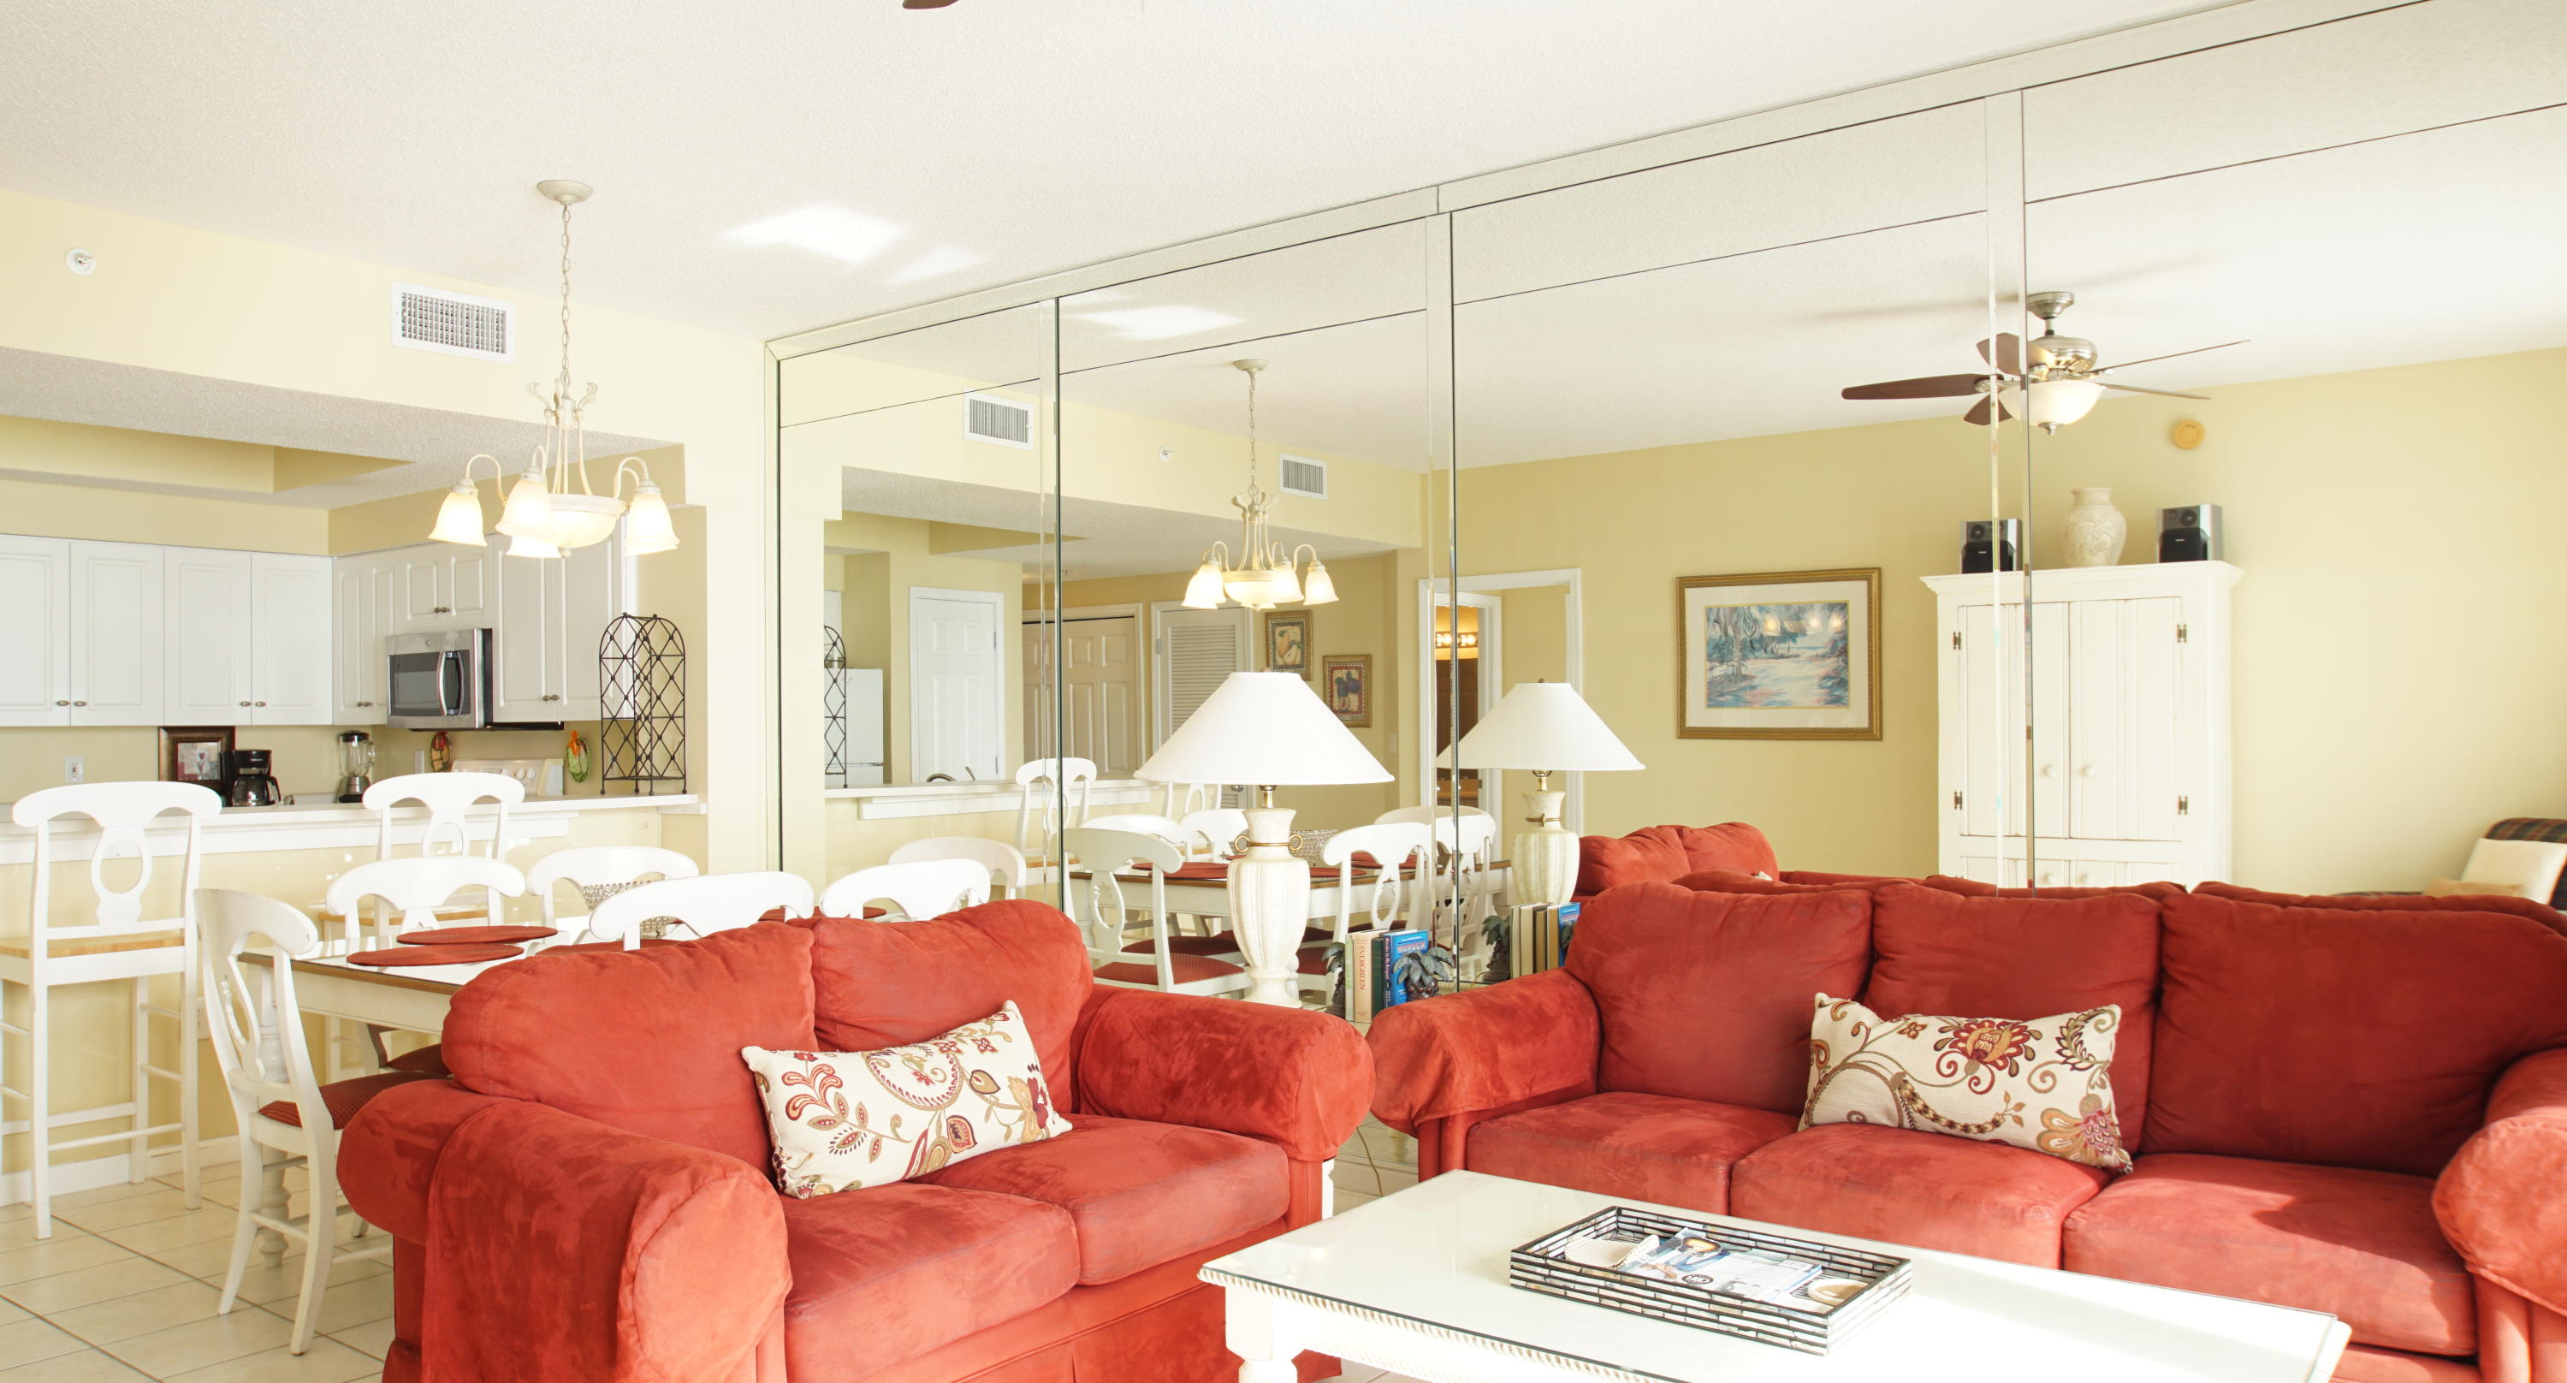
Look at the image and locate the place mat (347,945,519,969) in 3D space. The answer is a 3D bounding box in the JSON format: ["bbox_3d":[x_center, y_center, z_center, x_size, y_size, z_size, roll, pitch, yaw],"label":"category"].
[{"bbox_3d":[-1.972,0.612,3.981,0.385,0.012,0.385,-1,-1,0],"label":"place mat"}]

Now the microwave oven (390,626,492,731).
[{"bbox_3d":[-3.468,-0.036,7.301,0.757,0.412,0.410,-1,-1,37],"label":"microwave oven"}]

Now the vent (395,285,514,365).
[{"bbox_3d":[-2.675,-1.188,5.534,0.026,0.208,0.397,-1,-1,37],"label":"vent"}]

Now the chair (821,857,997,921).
[{"bbox_3d":[-1.155,0.911,4.485,0.550,0.945,0.560,-1,-1,37],"label":"chair"}]

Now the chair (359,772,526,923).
[{"bbox_3d":[-2.737,0.846,5.393,0.513,1.180,0.499,-1,-1,37],"label":"chair"}]

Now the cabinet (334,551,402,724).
[{"bbox_3d":[-4.012,-0.237,7.775,0.615,0.768,0.310,-1,-1,37],"label":"cabinet"}]

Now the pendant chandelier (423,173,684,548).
[{"bbox_3d":[-1.907,-0.845,4.549,0.660,0.990,0.660,-1,-1,37],"label":"pendant chandelier"}]

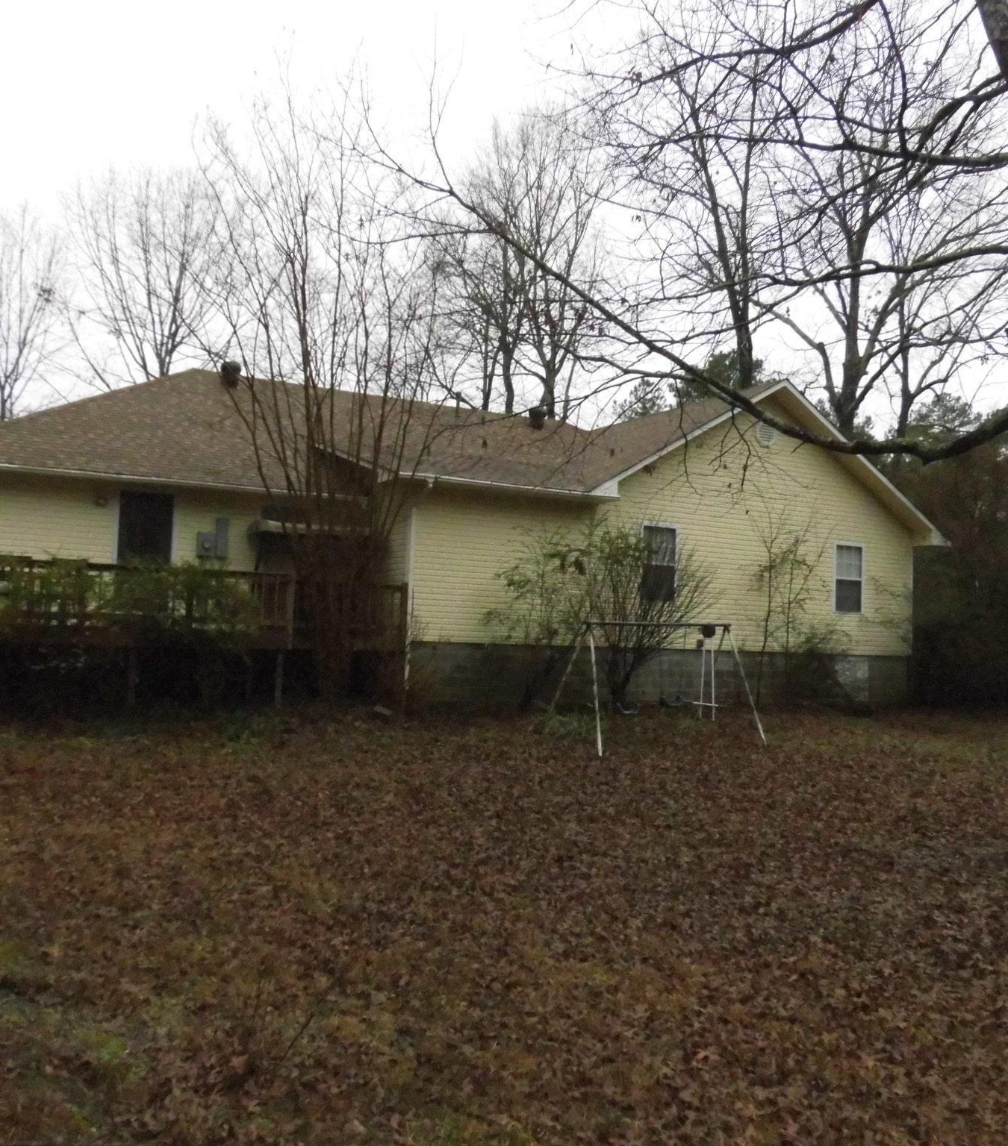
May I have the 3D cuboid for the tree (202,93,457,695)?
[{"bbox_3d":[-2.750,-2.720,17.400,3.900,9.600,3.800,4,-3,-30],"label":"tree"}]

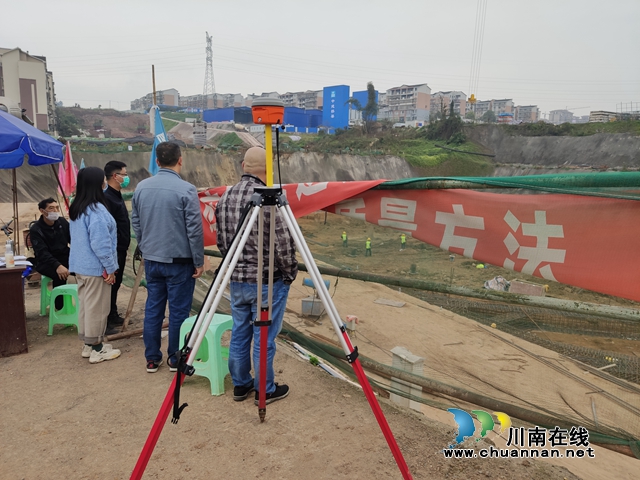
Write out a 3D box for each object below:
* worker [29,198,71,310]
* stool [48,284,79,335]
[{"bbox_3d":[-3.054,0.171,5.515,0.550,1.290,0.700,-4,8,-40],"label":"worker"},{"bbox_3d":[-2.428,0.673,4.767,0.355,0.455,0.355,1,6,3],"label":"stool"}]

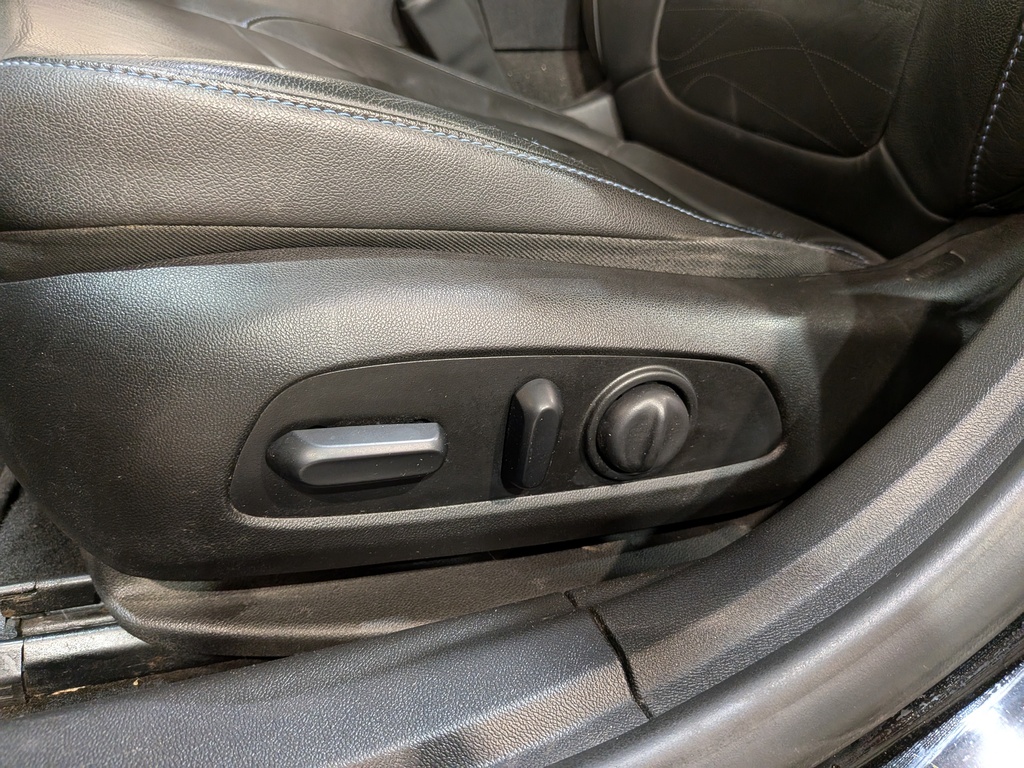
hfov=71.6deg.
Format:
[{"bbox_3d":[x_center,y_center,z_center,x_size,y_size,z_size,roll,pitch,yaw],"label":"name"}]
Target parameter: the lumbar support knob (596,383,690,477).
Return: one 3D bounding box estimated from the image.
[{"bbox_3d":[0.066,0.024,0.348,0.044,0.044,0.017,-1,27,-20],"label":"lumbar support knob"}]

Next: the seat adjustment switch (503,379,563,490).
[{"bbox_3d":[0.010,0.024,0.326,0.020,0.051,0.018,-1,26,-20],"label":"seat adjustment switch"}]

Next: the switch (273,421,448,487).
[{"bbox_3d":[-0.065,0.031,0.301,0.075,0.019,0.019,-3,27,-20],"label":"switch"}]

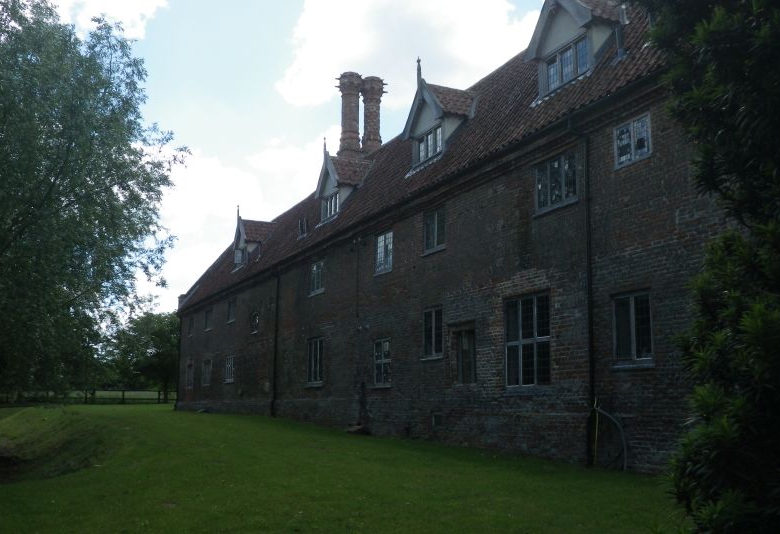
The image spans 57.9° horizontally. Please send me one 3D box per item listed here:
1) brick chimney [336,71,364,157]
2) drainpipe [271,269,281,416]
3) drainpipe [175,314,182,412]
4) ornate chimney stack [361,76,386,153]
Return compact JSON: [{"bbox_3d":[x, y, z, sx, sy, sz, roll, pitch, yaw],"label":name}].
[{"bbox_3d":[-1.541,-5.973,27.397,0.930,3.553,0.930,7,-13,-27],"label":"brick chimney"},{"bbox_3d":[-4.074,2.637,25.154,0.150,5.230,0.120,7,-13,-27],"label":"drainpipe"},{"bbox_3d":[-11.823,5.221,39.492,0.140,5.447,0.120,7,-13,-27],"label":"drainpipe"},{"bbox_3d":[-0.659,-5.924,27.870,0.930,3.474,0.930,7,-13,-27],"label":"ornate chimney stack"}]

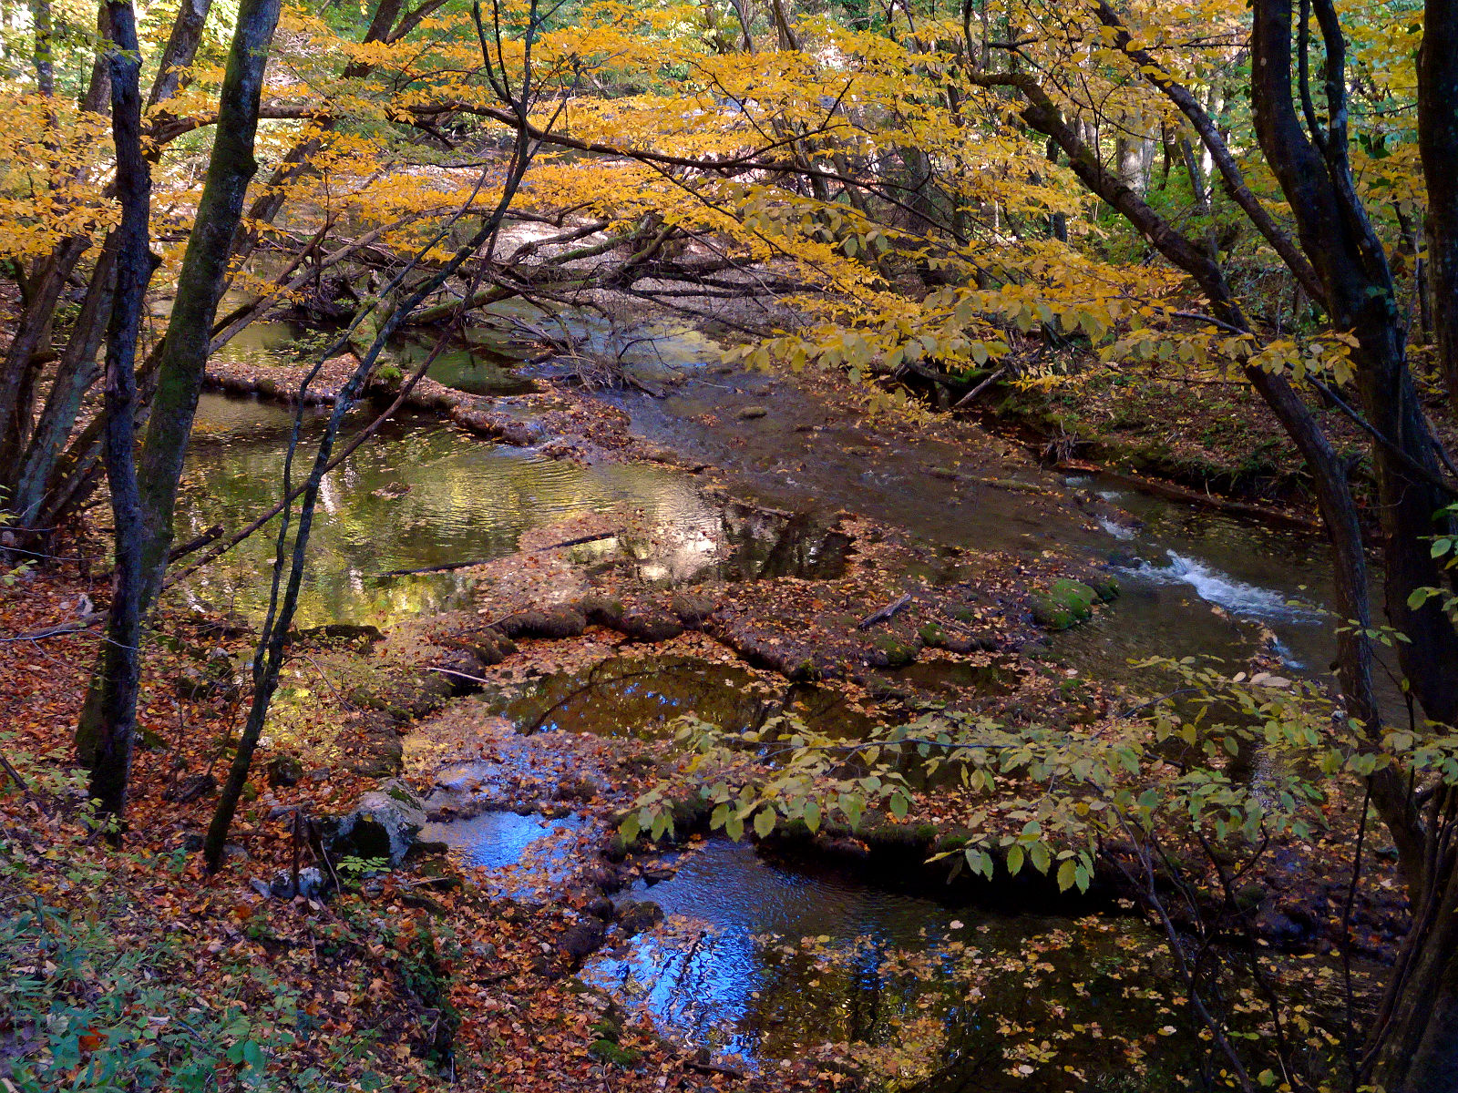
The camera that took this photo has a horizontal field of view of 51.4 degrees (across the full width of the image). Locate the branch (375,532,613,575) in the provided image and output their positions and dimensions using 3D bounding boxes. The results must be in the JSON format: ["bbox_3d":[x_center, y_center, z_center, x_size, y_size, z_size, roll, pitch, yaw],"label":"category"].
[{"bbox_3d":[-2.145,0.050,14.914,2.577,0.090,0.200,-11,21,-29],"label":"branch"}]

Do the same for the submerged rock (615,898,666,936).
[{"bbox_3d":[-0.593,2.520,10.181,0.330,0.190,0.240,0,19,0],"label":"submerged rock"}]

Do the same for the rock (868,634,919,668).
[{"bbox_3d":[1.425,0.911,13.036,0.420,0.220,0.280,0,19,0],"label":"rock"}]

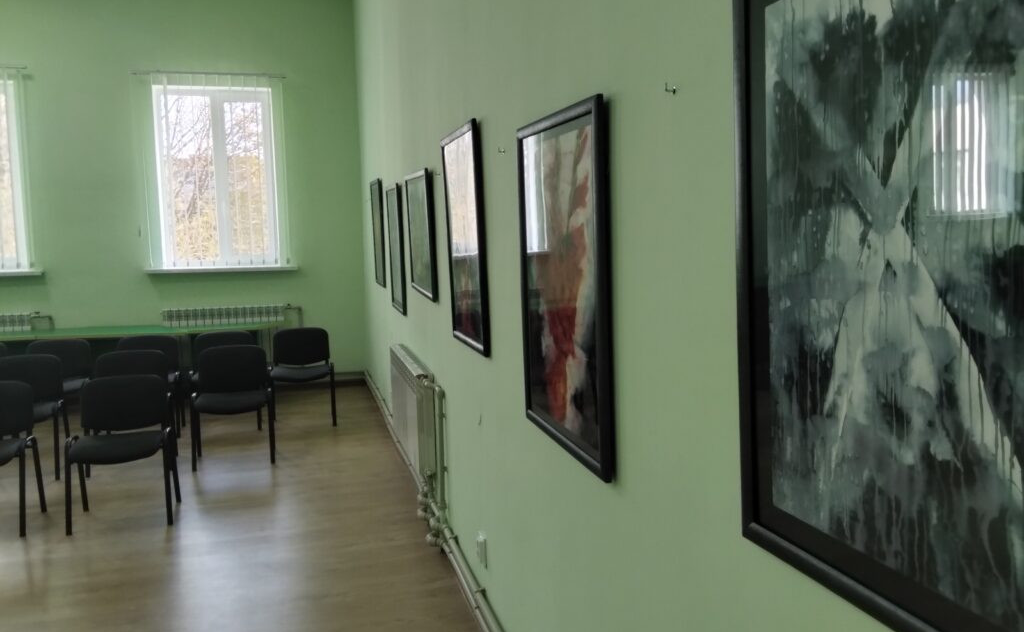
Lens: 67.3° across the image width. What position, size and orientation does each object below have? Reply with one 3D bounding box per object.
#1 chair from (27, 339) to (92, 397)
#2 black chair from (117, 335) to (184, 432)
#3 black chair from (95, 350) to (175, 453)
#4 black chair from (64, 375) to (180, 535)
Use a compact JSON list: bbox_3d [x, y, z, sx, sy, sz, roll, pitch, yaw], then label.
[{"bbox_3d":[-3.584,0.594,6.044,0.530,0.790,0.550,-3,6,-13],"label":"chair"},{"bbox_3d":[-2.958,0.563,6.207,0.530,0.790,0.550,-3,6,-16],"label":"black chair"},{"bbox_3d":[-2.637,0.648,5.341,0.530,0.790,0.550,-3,6,-17],"label":"black chair"},{"bbox_3d":[-2.201,0.744,4.356,0.530,0.790,0.550,-3,6,-15],"label":"black chair"}]

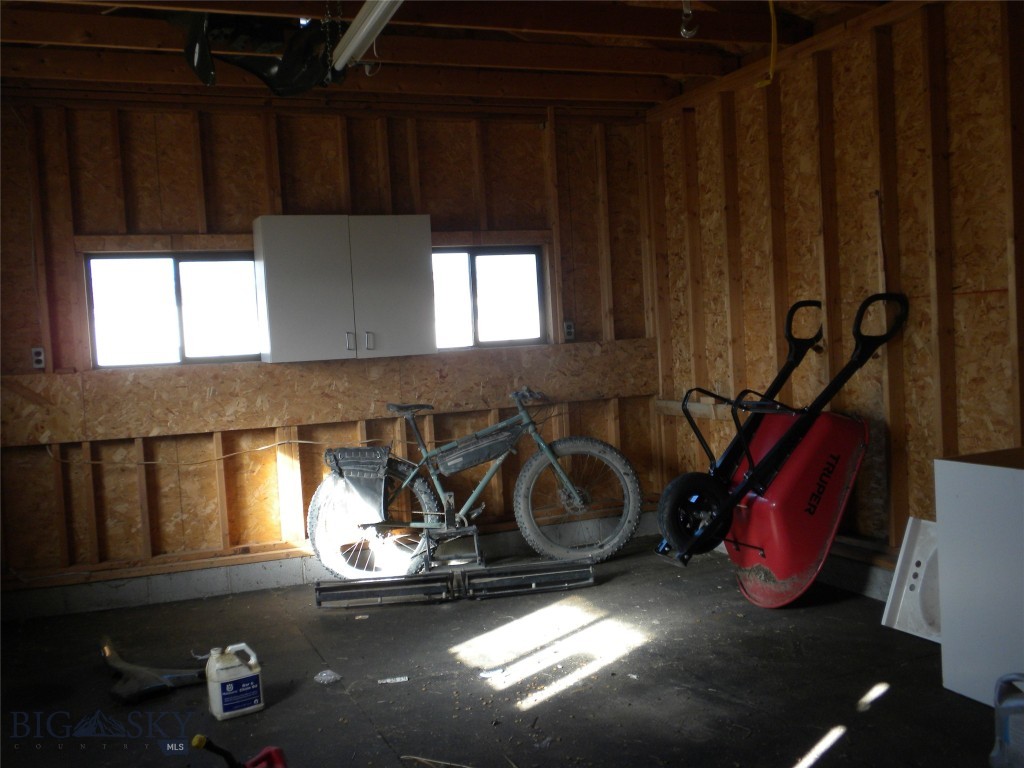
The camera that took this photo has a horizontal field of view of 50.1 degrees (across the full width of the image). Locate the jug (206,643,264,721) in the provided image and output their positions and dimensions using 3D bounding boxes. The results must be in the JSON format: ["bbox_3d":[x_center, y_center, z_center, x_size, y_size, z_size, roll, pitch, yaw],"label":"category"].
[{"bbox_3d":[-1.008,1.067,3.973,0.185,0.243,0.125,-5,3,-37],"label":"jug"}]

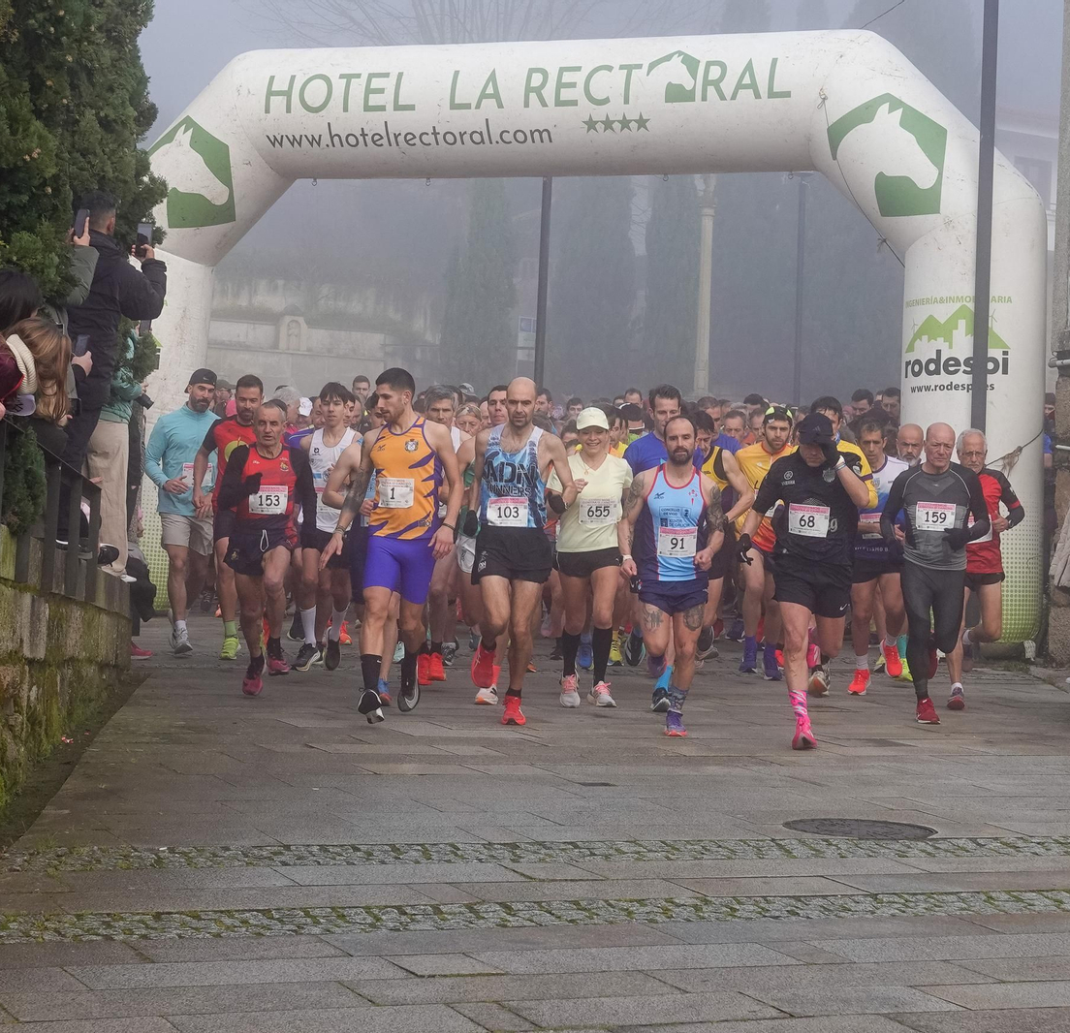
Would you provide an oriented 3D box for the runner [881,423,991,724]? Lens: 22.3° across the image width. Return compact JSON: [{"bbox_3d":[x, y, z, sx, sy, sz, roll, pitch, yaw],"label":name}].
[{"bbox_3d":[2.203,0.313,14.900,0.590,1.650,0.750,2,-3,5],"label":"runner"}]

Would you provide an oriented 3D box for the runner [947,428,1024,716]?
[{"bbox_3d":[2.593,0.300,15.800,0.550,1.640,0.720,2,-3,12],"label":"runner"}]

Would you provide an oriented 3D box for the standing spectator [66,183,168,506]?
[{"bbox_3d":[-2.232,-0.791,14.300,0.530,1.820,0.560,1,-3,30],"label":"standing spectator"}]

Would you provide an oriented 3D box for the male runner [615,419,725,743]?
[{"bbox_3d":[0.710,0.306,14.000,0.570,1.665,0.720,2,-3,0],"label":"male runner"}]

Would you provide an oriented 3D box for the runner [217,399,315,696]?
[{"bbox_3d":[-1.464,0.168,14.800,0.560,1.610,0.720,3,-3,-5],"label":"runner"}]

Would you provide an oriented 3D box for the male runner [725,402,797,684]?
[{"bbox_3d":[1.472,0.159,16.950,0.540,1.710,0.660,2,-3,5],"label":"male runner"}]

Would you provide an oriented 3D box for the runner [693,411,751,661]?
[{"bbox_3d":[1.174,0.128,17.950,0.540,1.660,0.700,1,-3,14],"label":"runner"}]

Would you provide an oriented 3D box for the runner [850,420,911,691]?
[{"bbox_3d":[2.086,0.244,16.300,0.520,1.643,0.700,2,-3,5],"label":"runner"}]

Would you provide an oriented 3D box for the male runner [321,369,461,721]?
[{"bbox_3d":[-0.745,0.145,13.850,0.680,1.790,0.700,2,-3,10],"label":"male runner"}]

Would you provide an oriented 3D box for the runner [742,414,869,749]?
[{"bbox_3d":[1.367,0.330,13.700,0.620,1.690,0.760,2,-3,9],"label":"runner"}]

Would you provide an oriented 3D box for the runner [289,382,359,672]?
[{"bbox_3d":[-1.267,0.062,16.350,0.500,1.740,0.620,2,-3,3],"label":"runner"}]

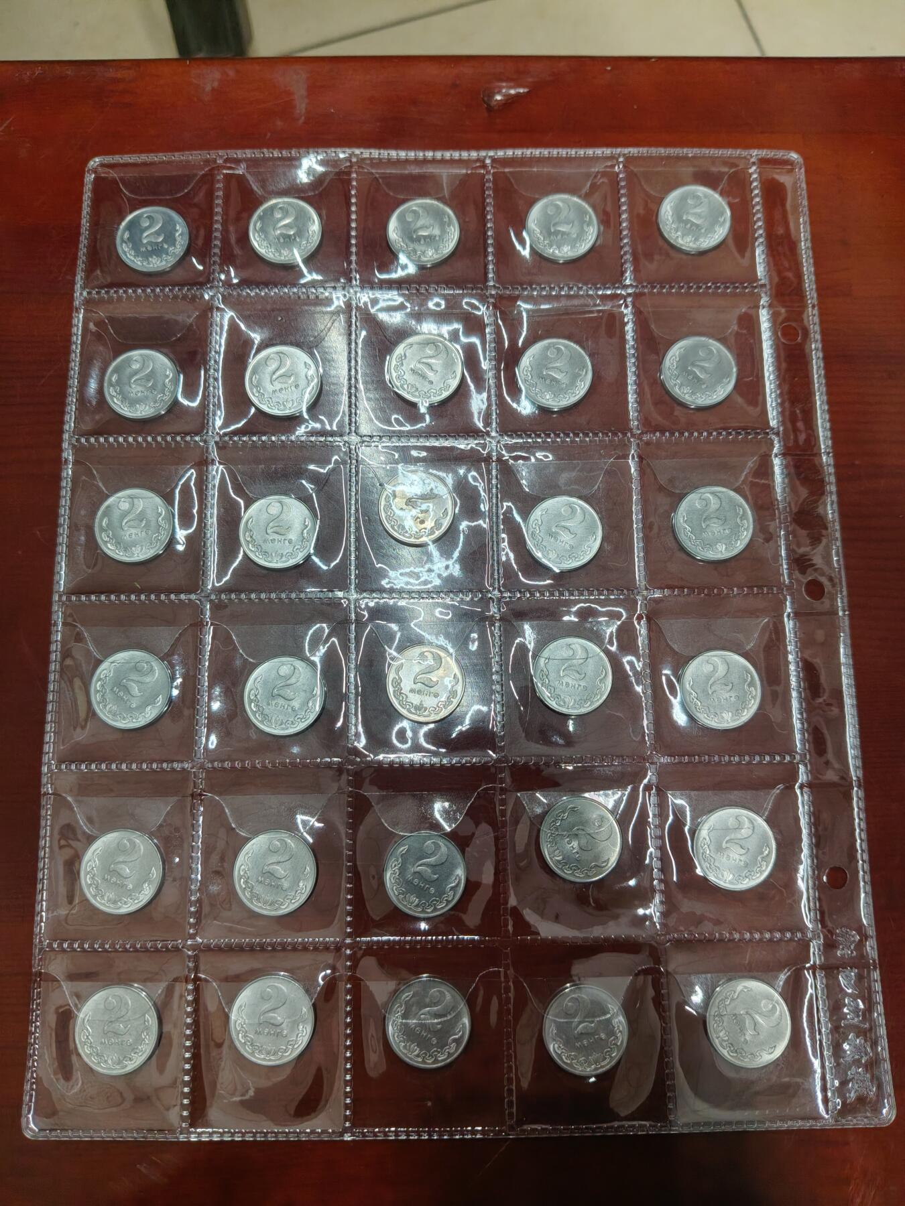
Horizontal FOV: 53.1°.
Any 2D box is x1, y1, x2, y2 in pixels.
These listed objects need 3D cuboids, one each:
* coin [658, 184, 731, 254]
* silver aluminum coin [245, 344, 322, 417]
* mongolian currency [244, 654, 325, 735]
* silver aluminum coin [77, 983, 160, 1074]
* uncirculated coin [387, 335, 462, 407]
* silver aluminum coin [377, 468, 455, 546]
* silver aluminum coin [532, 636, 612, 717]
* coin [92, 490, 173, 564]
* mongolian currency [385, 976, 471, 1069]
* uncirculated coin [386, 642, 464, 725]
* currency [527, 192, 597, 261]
[{"bbox_3d":[0.065,-0.104,0.246,0.020,0.001,0.020,-1,80,0],"label":"coin"},{"bbox_3d":[-0.044,-0.058,0.237,0.020,0.001,0.020,-1,80,0],"label":"silver aluminum coin"},{"bbox_3d":[-0.042,0.023,0.223,0.020,0.002,0.020,0,80,0],"label":"mongolian currency"},{"bbox_3d":[-0.077,0.098,0.209,0.020,0.001,0.020,-1,80,0],"label":"silver aluminum coin"},{"bbox_3d":[-0.008,-0.061,0.239,0.020,0.002,0.020,0,80,0],"label":"uncirculated coin"},{"bbox_3d":[-0.009,-0.025,0.232,0.020,0.002,0.020,0,80,0],"label":"silver aluminum coin"},{"bbox_3d":[0.030,0.018,0.224,0.020,0.002,0.020,0,80,0],"label":"silver aluminum coin"},{"bbox_3d":[-0.081,-0.019,0.230,0.020,0.001,0.020,-1,80,0],"label":"coin"},{"bbox_3d":[-0.006,0.097,0.210,0.020,0.002,0.020,0,80,0],"label":"mongolian currency"},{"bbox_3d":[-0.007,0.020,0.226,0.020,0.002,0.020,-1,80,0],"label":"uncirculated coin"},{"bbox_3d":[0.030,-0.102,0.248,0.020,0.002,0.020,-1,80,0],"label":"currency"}]

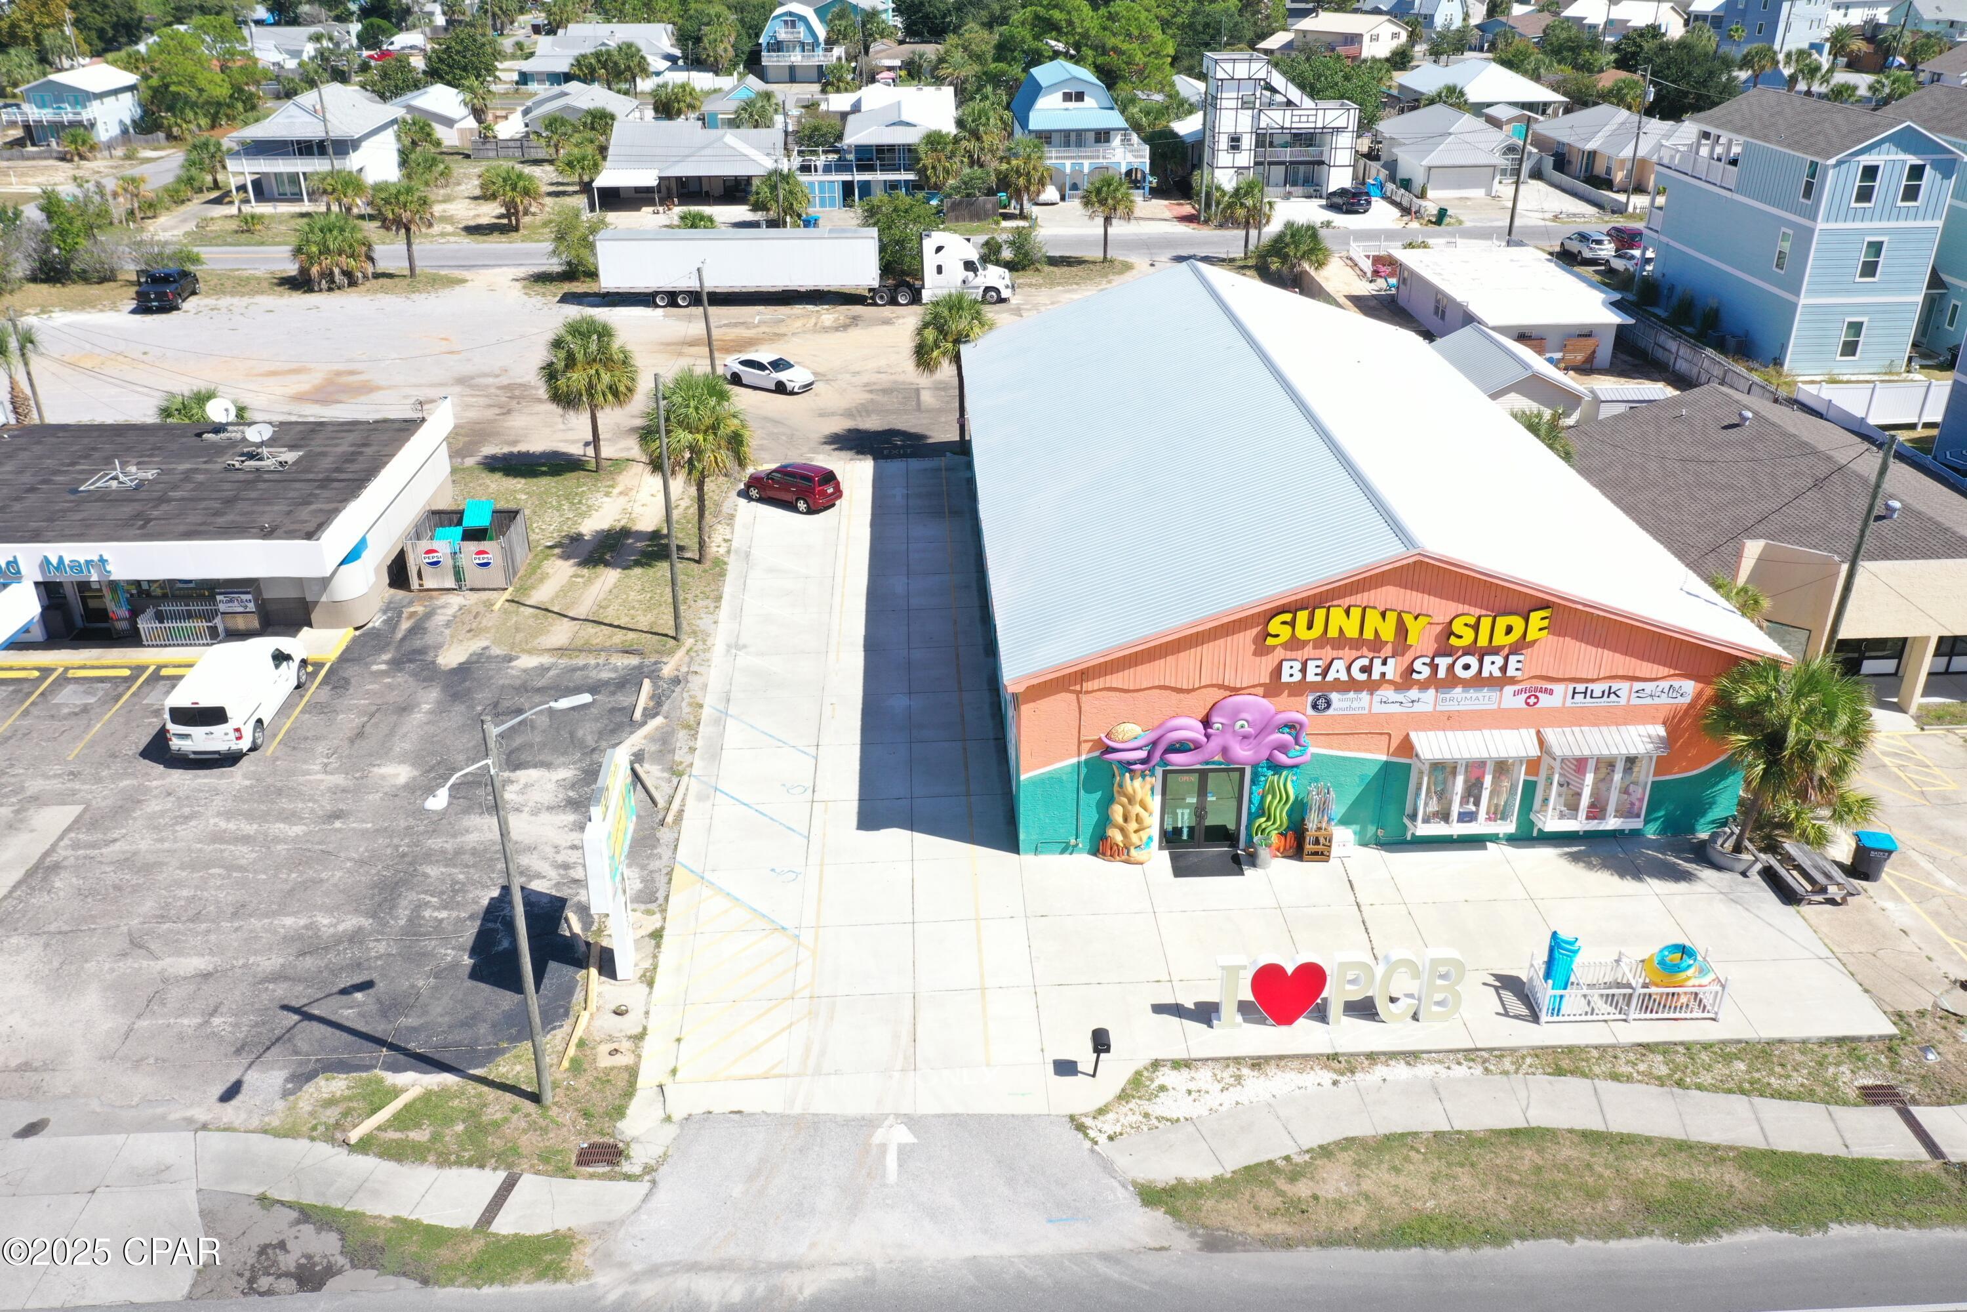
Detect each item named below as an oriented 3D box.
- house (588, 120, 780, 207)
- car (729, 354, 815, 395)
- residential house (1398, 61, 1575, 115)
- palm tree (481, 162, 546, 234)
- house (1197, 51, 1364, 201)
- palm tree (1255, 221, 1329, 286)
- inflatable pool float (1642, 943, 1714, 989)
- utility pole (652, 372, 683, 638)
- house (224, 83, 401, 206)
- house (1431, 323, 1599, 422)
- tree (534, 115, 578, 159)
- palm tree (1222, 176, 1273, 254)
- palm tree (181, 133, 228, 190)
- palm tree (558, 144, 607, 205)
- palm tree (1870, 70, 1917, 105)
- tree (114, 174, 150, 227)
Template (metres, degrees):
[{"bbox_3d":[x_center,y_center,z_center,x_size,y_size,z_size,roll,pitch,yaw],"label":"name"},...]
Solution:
[{"bbox_3d":[-22.522,-39.114,121.146,14.200,4.700,17.500,-2,27,-2],"label":"house"},{"bbox_3d":[-10.497,-13.970,75.212,4.900,1.440,1.850,15,31,29],"label":"car"},{"bbox_3d":[50.794,-58.106,156.876,12.200,5.600,18.800,-2,27,-3],"label":"residential house"},{"bbox_3d":[-33.749,-32.663,109.285,4.600,4.550,4.600,-2,27,-2],"label":"palm tree"},{"bbox_3d":[23.254,-41.992,121.295,11.760,10.550,7.100,-1,27,-2],"label":"house"},{"bbox_3d":[19.189,-24.593,93.257,4.400,3.800,4.400,-2,27,-2],"label":"palm tree"},{"bbox_3d":[15.093,6.737,33.252,1.300,0.650,1.050,-1,27,-2],"label":"inflatable pool float"},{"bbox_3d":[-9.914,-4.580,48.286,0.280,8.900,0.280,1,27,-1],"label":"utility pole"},{"bbox_3d":[-53.254,-41.333,122.814,9.800,7.700,14.600,0,27,1],"label":"house"},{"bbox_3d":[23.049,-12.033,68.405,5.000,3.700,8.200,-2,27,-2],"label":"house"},{"bbox_3d":[-38.699,-46.819,137.788,3.900,4.300,3.900,-1,27,0],"label":"tree"},{"bbox_3d":[16.998,-28.128,98.068,3.400,5.300,3.400,-2,27,-2],"label":"palm tree"},{"bbox_3d":[-63.017,-40.051,124.158,3.730,4.240,3.730,-2,27,-2],"label":"palm tree"},{"bbox_3d":[-32.324,-38.844,122.056,3.700,4.100,3.700,-1,27,0],"label":"palm tree"},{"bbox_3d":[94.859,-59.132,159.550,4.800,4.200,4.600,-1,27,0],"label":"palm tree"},{"bbox_3d":[-62.195,-33.423,112.135,2.640,3.650,2.640,-1,27,-2],"label":"tree"}]

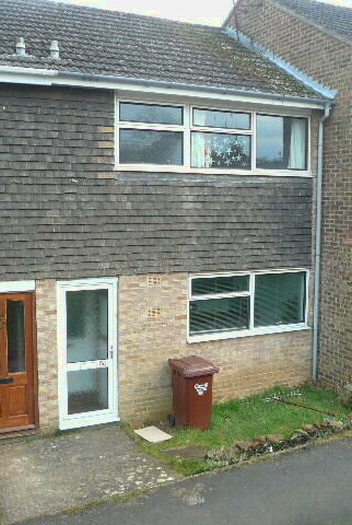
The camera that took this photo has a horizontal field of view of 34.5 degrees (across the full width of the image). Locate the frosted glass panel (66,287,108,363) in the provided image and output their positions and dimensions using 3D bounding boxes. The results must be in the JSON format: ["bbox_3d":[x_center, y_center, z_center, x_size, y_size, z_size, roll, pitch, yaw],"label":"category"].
[{"bbox_3d":[-1.255,0.906,8.051,0.600,1.030,0.030,-3,8,-26],"label":"frosted glass panel"}]

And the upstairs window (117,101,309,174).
[{"bbox_3d":[0.702,-1.852,8.622,3.430,0.990,0.100,-3,8,-26],"label":"upstairs window"}]

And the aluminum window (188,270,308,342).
[{"bbox_3d":[1.245,0.679,9.225,2.310,1.030,0.100,-3,8,-26],"label":"aluminum window"}]

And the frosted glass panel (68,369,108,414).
[{"bbox_3d":[-1.263,1.855,8.164,0.600,0.640,0.030,-3,8,-26],"label":"frosted glass panel"}]

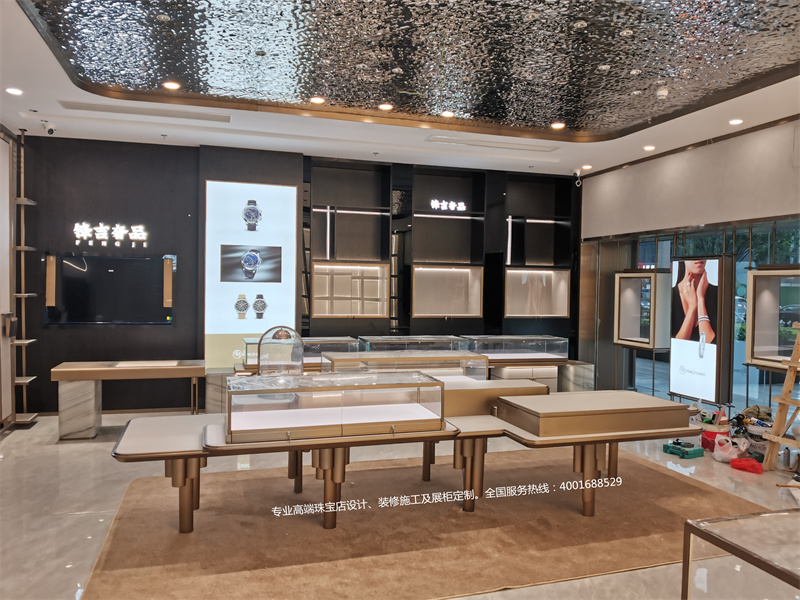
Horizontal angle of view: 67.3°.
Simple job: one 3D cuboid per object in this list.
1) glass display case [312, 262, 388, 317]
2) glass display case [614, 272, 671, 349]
[{"bbox_3d":[-0.738,-0.132,8.676,1.117,0.769,0.430,0,2,-17],"label":"glass display case"},{"bbox_3d":[3.363,0.135,8.229,0.391,0.994,0.807,0,2,-18],"label":"glass display case"}]

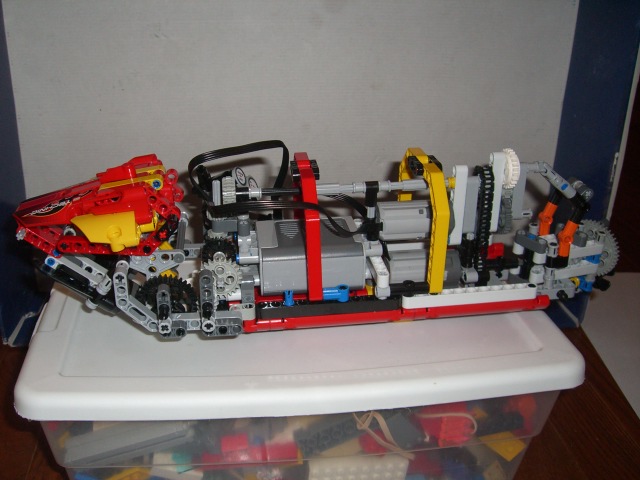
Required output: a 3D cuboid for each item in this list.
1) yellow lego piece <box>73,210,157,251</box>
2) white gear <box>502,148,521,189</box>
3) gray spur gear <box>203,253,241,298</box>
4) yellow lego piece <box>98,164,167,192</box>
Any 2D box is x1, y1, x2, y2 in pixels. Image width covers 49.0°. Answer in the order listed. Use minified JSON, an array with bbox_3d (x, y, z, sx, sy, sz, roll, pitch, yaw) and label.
[{"bbox_3d":[-0.118,-0.005,0.402,0.048,0.021,0.016,-5,22,-10],"label":"yellow lego piece"},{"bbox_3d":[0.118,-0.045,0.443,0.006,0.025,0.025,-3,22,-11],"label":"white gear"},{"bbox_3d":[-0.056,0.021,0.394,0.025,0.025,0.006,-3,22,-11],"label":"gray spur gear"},{"bbox_3d":[-0.108,-0.035,0.406,0.041,0.009,0.023,-12,23,-7],"label":"yellow lego piece"}]

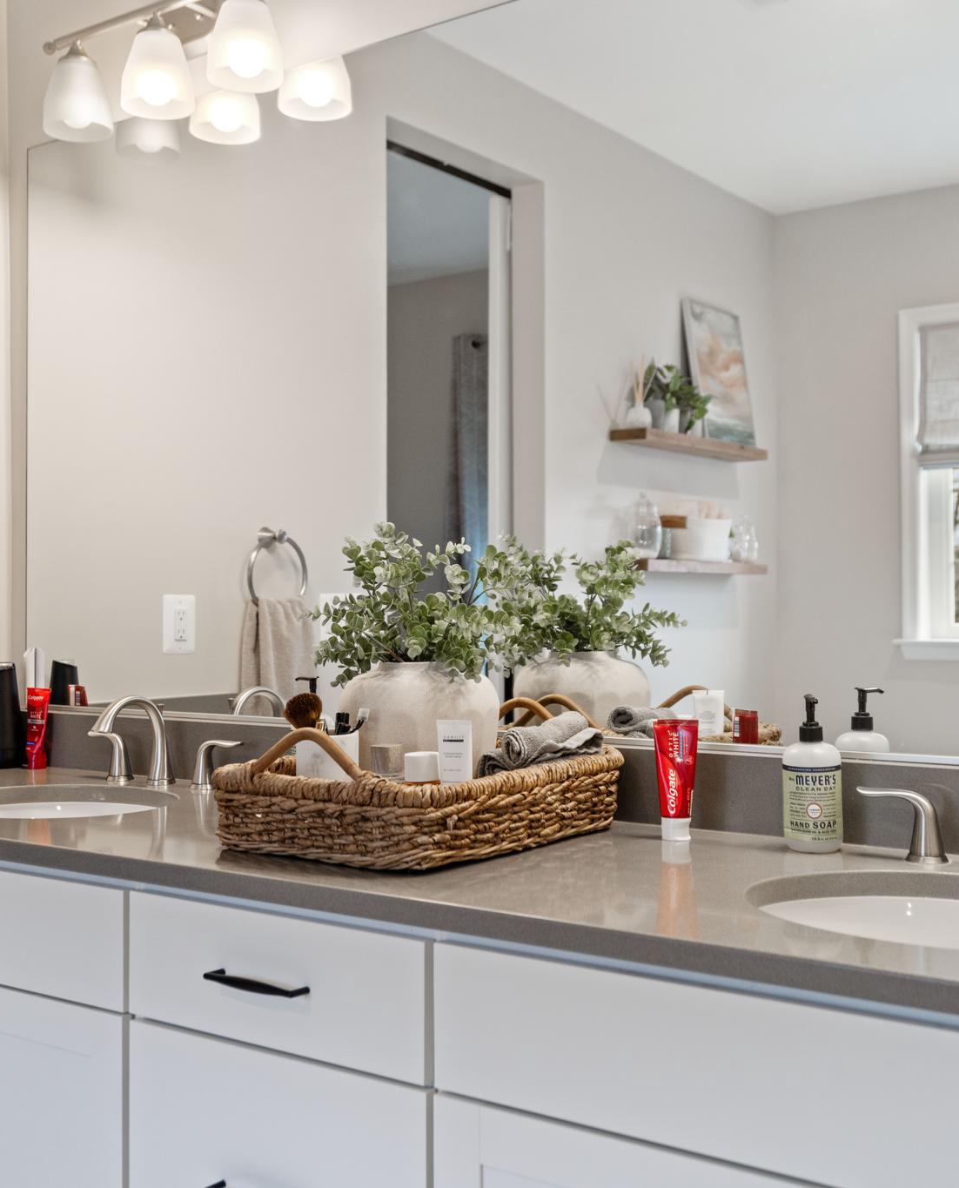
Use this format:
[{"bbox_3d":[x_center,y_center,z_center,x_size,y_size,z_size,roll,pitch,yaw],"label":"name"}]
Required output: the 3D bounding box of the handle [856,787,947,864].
[{"bbox_3d":[0.494,0.269,1.620,0.105,0.081,0.047,0,0,30],"label":"handle"}]

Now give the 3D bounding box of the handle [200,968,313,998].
[{"bbox_3d":[-0.247,0.431,1.532,0.137,0.013,0.029,0,0,34],"label":"handle"}]

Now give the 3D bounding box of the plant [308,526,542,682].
[{"bbox_3d":[-0.077,0.019,1.853,0.300,0.225,0.290,0,0,34],"label":"plant"}]

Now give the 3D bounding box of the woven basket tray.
[{"bbox_3d":[-0.067,0.228,1.727,0.345,0.155,0.430,-1,-1,35],"label":"woven basket tray"}]

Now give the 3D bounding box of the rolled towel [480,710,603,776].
[{"bbox_3d":[0.080,0.195,1.750,0.088,0.083,0.190,-1,-1,35],"label":"rolled towel"}]

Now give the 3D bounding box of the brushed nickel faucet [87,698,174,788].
[{"bbox_3d":[-0.561,0.238,2.248,0.050,0.148,0.165,-1,-1,35],"label":"brushed nickel faucet"}]

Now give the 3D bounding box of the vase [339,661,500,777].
[{"bbox_3d":[-0.080,0.198,1.858,0.214,0.208,0.214,0,0,0],"label":"vase"}]

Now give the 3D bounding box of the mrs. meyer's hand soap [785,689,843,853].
[{"bbox_3d":[0.395,0.209,1.643,0.068,0.187,0.070,0,-1,7],"label":"mrs. meyer's hand soap"}]

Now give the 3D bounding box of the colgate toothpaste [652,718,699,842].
[{"bbox_3d":[0.251,0.235,1.764,0.057,0.153,0.037,0,0,1],"label":"colgate toothpaste"}]

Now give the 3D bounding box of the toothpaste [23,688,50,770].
[{"bbox_3d":[-0.810,0.245,2.552,0.056,0.152,0.036,0,0,26],"label":"toothpaste"}]

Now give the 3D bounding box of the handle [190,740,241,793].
[{"bbox_3d":[-0.419,0.271,2.213,0.108,0.082,0.040,-1,-1,35],"label":"handle"}]

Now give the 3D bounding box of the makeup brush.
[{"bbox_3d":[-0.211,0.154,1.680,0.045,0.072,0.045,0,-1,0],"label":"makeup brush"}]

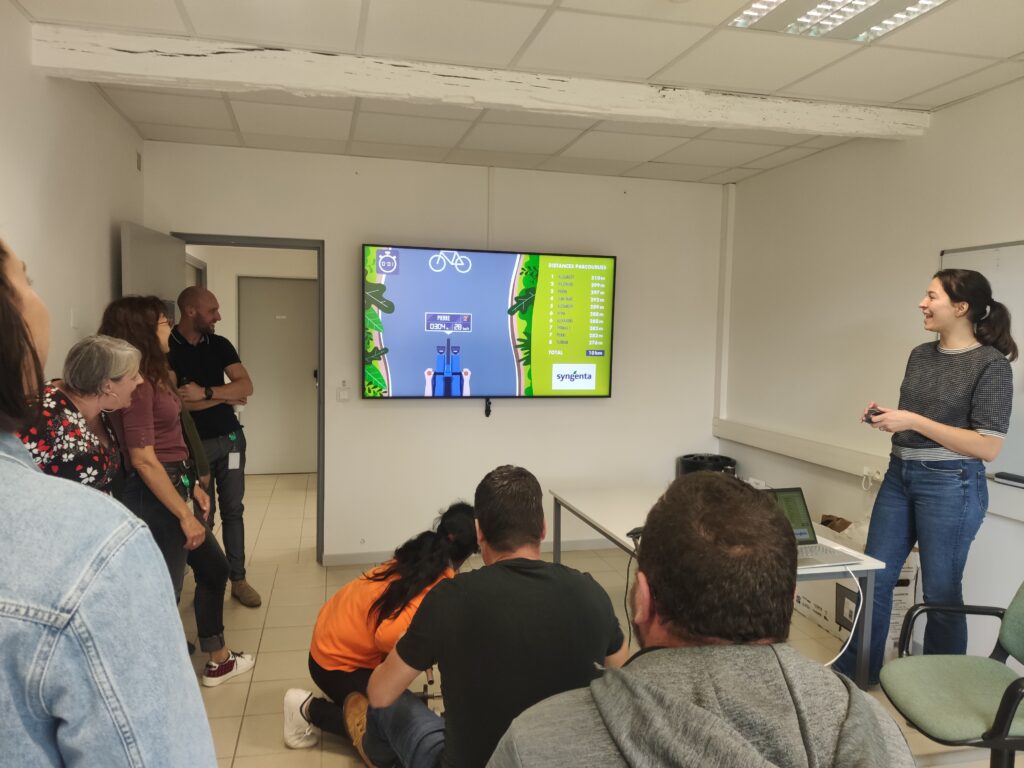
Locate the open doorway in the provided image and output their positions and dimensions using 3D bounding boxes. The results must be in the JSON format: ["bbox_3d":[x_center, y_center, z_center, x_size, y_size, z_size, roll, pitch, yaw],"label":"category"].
[{"bbox_3d":[-1.621,0.124,4.775,0.885,2.040,0.140,0,4,-14],"label":"open doorway"}]

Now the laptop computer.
[{"bbox_3d":[0.985,0.499,2.718,0.330,0.195,0.335,0,4,-14],"label":"laptop computer"}]

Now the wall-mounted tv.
[{"bbox_3d":[-0.124,-0.381,5.012,1.665,0.955,0.070,0,4,-14],"label":"wall-mounted tv"}]

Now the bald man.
[{"bbox_3d":[-1.616,0.331,4.194,0.420,1.710,0.500,4,5,38],"label":"bald man"}]

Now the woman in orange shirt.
[{"bbox_3d":[-0.478,0.882,2.974,0.500,0.830,0.800,5,6,44],"label":"woman in orange shirt"}]

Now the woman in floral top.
[{"bbox_3d":[-1.331,0.585,2.384,0.520,1.470,0.470,-1,5,-32],"label":"woman in floral top"}]

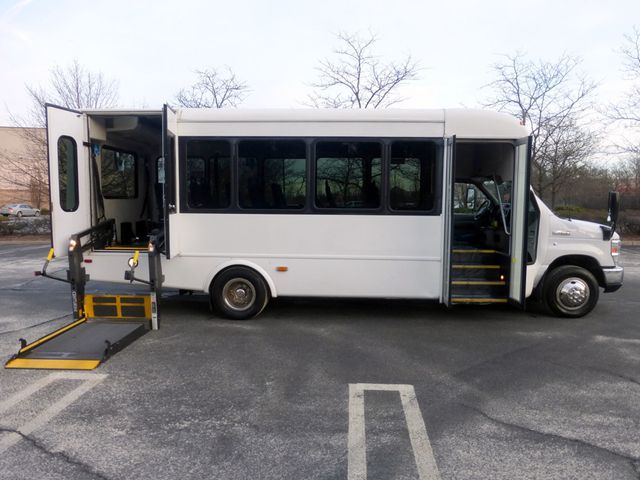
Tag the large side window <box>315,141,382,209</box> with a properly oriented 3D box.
[{"bbox_3d":[0.364,-0.831,5.706,0.872,0.880,0.050,0,4,1],"label":"large side window"}]

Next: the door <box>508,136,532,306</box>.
[{"bbox_3d":[2.471,-0.223,5.480,0.050,2.050,0.410,0,4,1],"label":"door"}]

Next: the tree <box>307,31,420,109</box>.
[{"bbox_3d":[2.008,-4.952,21.147,5.912,9.748,5.912,0,4,1],"label":"tree"}]

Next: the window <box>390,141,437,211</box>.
[{"bbox_3d":[1.195,-0.824,5.686,0.600,0.880,0.050,0,4,1],"label":"window"}]

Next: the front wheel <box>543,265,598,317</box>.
[{"bbox_3d":[3.408,0.713,6.080,0.735,0.735,0.250,0,4,1],"label":"front wheel"}]

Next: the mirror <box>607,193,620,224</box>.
[{"bbox_3d":[3.861,-0.416,5.833,0.110,0.420,0.190,2,5,18],"label":"mirror"}]

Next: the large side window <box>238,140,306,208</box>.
[{"bbox_3d":[-0.613,-0.838,5.729,0.883,0.880,0.050,0,4,1],"label":"large side window"}]

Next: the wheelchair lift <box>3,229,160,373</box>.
[{"bbox_3d":[-2.486,0.507,5.052,1.140,1.220,2.020,0,4,1],"label":"wheelchair lift"}]

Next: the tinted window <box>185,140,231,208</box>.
[{"bbox_3d":[-1.451,-0.845,5.748,0.607,0.880,0.050,0,4,1],"label":"tinted window"}]

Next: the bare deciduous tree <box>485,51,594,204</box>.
[{"bbox_3d":[10.482,-4.500,21.479,5.752,8.897,5.752,0,4,1],"label":"bare deciduous tree"}]

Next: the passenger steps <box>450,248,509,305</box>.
[{"bbox_3d":[2.096,0.496,6.165,0.840,0.630,0.820,0,4,1],"label":"passenger steps"}]

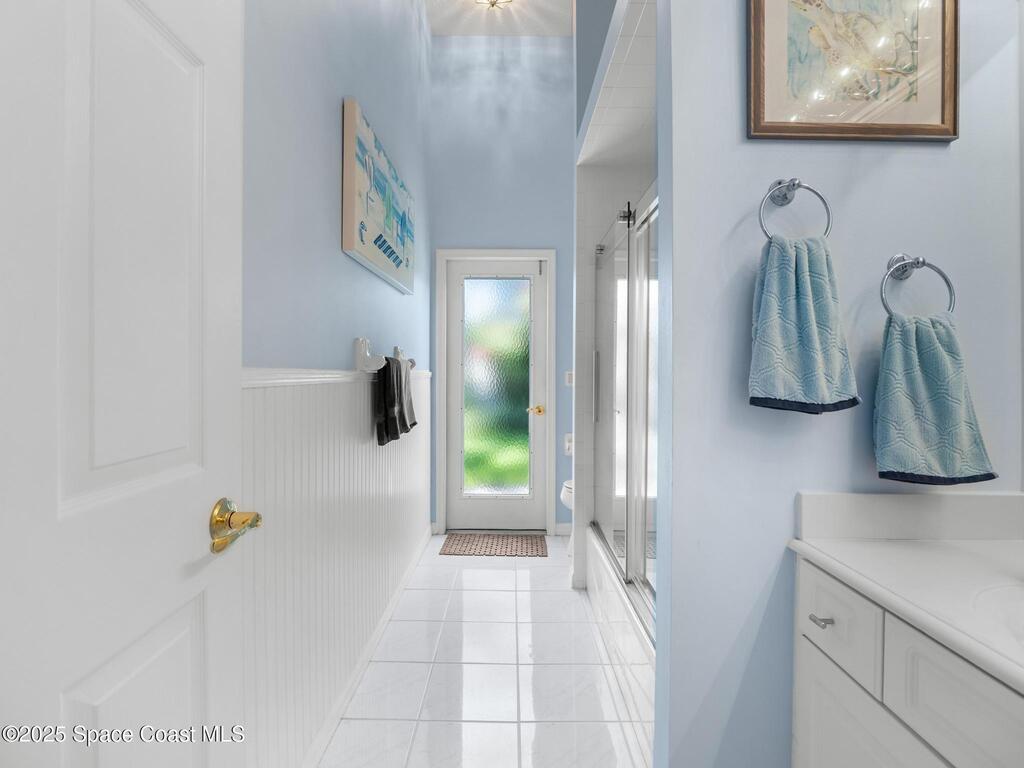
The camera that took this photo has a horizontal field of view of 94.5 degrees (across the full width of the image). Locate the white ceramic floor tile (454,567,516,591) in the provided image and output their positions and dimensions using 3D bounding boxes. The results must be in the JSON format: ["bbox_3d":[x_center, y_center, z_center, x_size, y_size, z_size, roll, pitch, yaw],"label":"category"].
[{"bbox_3d":[-0.151,1.134,2.751,0.351,0.010,0.317,0,2,0],"label":"white ceramic floor tile"}]

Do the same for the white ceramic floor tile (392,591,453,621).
[{"bbox_3d":[-0.458,1.149,2.450,0.270,0.010,0.325,0,1,0],"label":"white ceramic floor tile"}]

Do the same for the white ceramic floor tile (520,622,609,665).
[{"bbox_3d":[0.201,1.162,2.126,0.345,0.010,0.325,0,1,0],"label":"white ceramic floor tile"}]

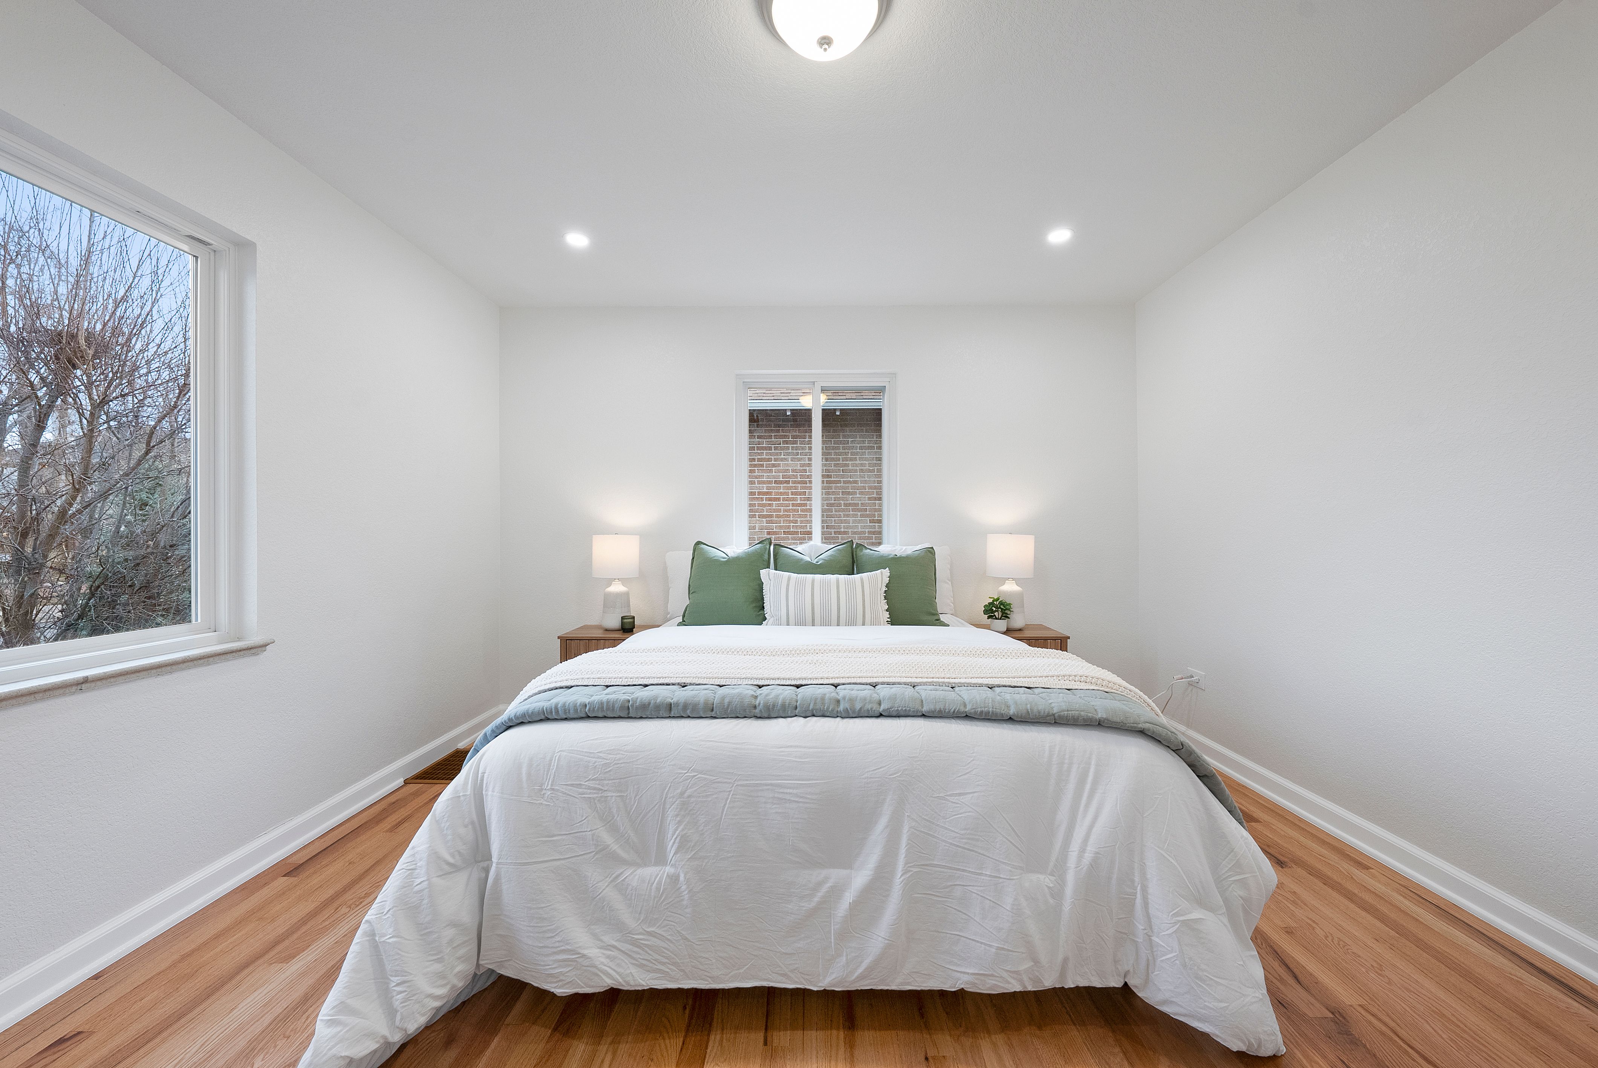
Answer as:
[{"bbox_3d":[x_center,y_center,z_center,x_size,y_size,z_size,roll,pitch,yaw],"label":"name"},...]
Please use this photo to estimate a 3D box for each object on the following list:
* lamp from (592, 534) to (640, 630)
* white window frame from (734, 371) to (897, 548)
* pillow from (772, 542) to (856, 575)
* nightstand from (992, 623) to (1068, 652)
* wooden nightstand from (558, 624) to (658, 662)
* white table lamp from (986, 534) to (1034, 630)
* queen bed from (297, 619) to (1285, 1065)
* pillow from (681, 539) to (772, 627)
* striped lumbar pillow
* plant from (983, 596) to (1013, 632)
[{"bbox_3d":[-1.010,0.252,3.190,0.260,0.530,0.260,0,0,1],"label":"lamp"},{"bbox_3d":[0.100,-0.335,3.370,0.940,1.200,0.100,0,0,1],"label":"white window frame"},{"bbox_3d":[0.078,0.252,3.010,0.450,0.450,0.150,0,-17,1],"label":"pillow"},{"bbox_3d":[1.138,0.808,3.125,0.490,0.585,0.380,0,0,1],"label":"nightstand"},{"bbox_3d":[-0.980,0.808,3.140,0.490,0.585,0.380,0,0,1],"label":"wooden nightstand"},{"bbox_3d":[1.155,0.252,3.160,0.260,0.530,0.260,0,0,1],"label":"white table lamp"},{"bbox_3d":[0.020,0.770,2.260,2.000,0.660,2.100,0,0,1],"label":"queen bed"},{"bbox_3d":[-0.385,0.250,2.990,0.460,0.450,0.150,0,-17,1],"label":"pillow"},{"bbox_3d":[0.126,0.318,2.840,0.630,0.330,0.130,0,-17,1],"label":"striped lumbar pillow"},{"bbox_3d":[1.066,0.415,3.100,0.165,0.205,0.160,0,0,1],"label":"plant"}]

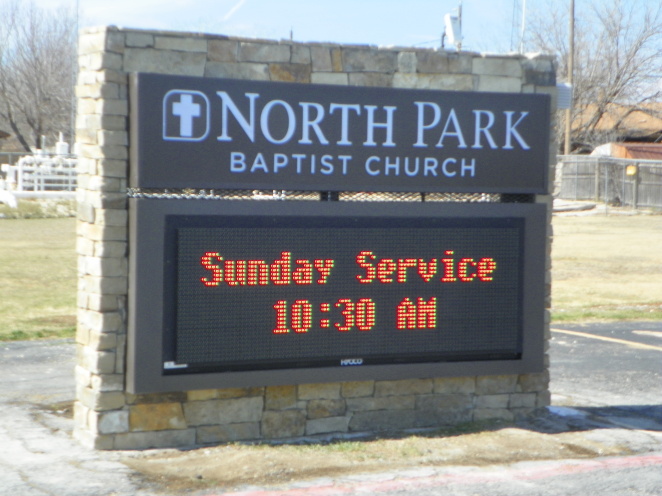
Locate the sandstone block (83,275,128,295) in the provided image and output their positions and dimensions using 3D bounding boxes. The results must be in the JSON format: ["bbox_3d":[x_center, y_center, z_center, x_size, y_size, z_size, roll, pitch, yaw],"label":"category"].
[{"bbox_3d":[-1.057,0.169,6.983,0.125,0.081,0.260,0,2,-27],"label":"sandstone block"}]

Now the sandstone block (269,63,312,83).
[{"bbox_3d":[-0.230,-0.875,7.515,0.229,0.098,0.120,0,2,-28],"label":"sandstone block"}]

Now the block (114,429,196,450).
[{"bbox_3d":[-0.888,0.941,7.372,0.426,0.083,0.130,0,2,-27],"label":"block"}]

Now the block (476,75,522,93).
[{"bbox_3d":[0.897,-0.895,8.204,0.281,0.082,0.130,0,2,-27],"label":"block"}]

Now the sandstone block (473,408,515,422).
[{"bbox_3d":[0.859,0.910,8.163,0.266,0.074,0.120,0,2,-28],"label":"sandstone block"}]

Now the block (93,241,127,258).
[{"bbox_3d":[-1.024,0.005,6.920,0.116,0.076,0.130,0,2,-27],"label":"block"}]

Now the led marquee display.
[{"bbox_3d":[0.081,0.224,7.731,2.367,0.930,0.190,0,2,-27],"label":"led marquee display"}]

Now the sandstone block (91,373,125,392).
[{"bbox_3d":[-1.072,0.638,7.144,0.117,0.083,0.130,0,2,-28],"label":"sandstone block"}]

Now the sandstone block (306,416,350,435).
[{"bbox_3d":[-0.044,0.921,7.801,0.244,0.082,0.130,0,2,-27],"label":"sandstone block"}]

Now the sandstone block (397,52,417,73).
[{"bbox_3d":[0.362,-0.939,7.578,0.102,0.102,0.100,0,2,-27],"label":"sandstone block"}]

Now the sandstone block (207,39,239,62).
[{"bbox_3d":[-0.536,-0.936,7.113,0.157,0.108,0.100,0,2,-27],"label":"sandstone block"}]

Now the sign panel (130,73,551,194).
[{"bbox_3d":[0.109,-0.538,7.332,2.270,0.519,0.112,0,2,-27],"label":"sign panel"}]

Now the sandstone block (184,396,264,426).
[{"bbox_3d":[-0.560,0.820,7.534,0.428,0.128,0.130,0,2,-27],"label":"sandstone block"}]

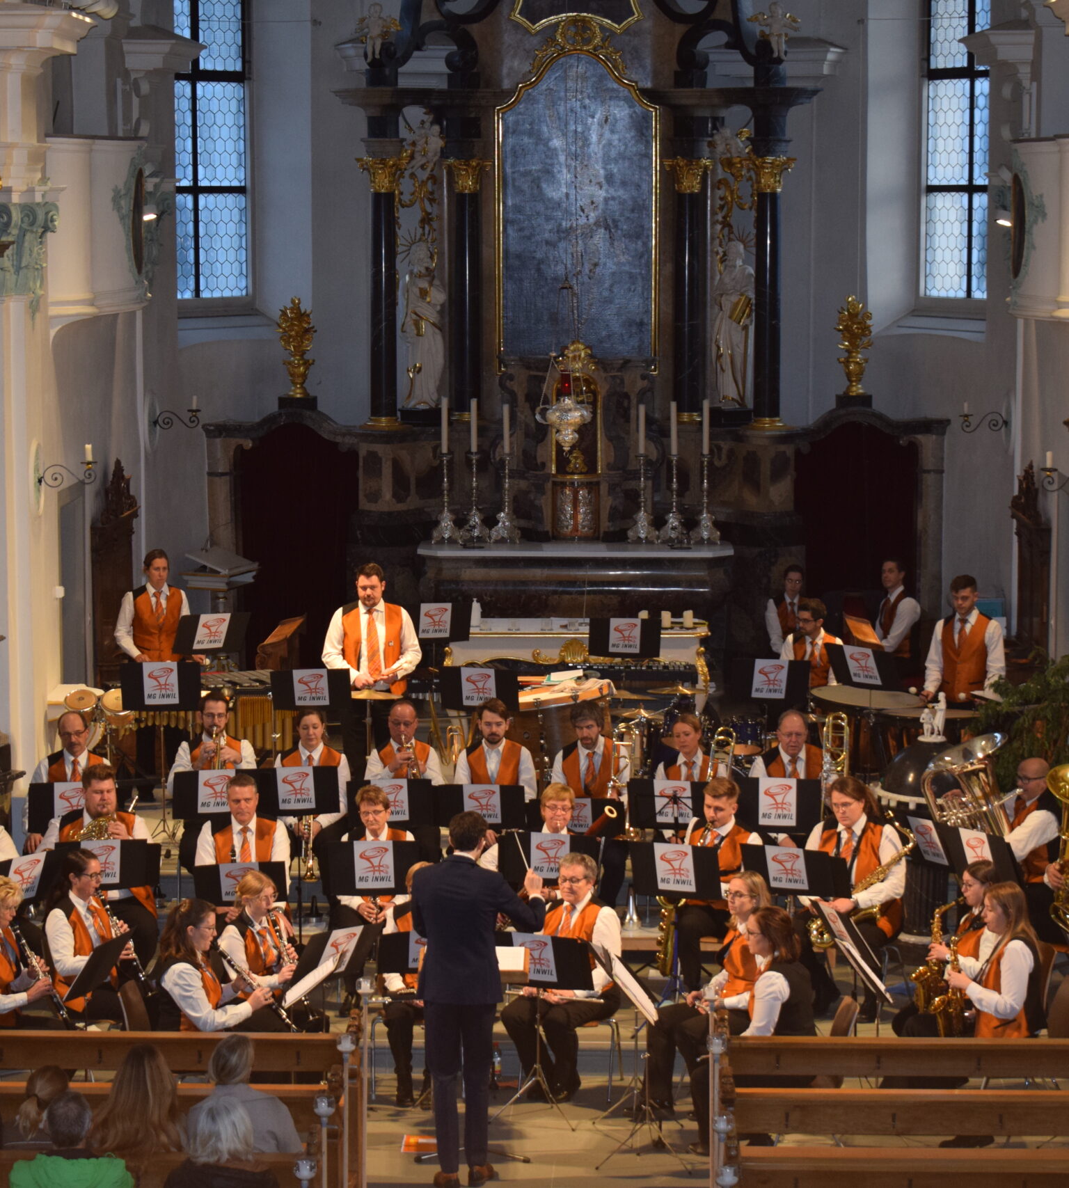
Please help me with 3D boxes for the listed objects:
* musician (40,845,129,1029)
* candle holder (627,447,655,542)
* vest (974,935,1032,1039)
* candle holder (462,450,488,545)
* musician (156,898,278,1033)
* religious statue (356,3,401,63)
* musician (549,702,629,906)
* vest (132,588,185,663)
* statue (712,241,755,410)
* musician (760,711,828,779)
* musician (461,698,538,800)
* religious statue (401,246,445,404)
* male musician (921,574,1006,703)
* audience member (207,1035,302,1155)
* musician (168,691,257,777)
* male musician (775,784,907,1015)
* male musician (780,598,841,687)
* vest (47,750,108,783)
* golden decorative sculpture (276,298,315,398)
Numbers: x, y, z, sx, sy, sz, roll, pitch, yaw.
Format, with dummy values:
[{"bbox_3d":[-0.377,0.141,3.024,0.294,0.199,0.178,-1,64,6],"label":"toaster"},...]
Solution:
[{"bbox_3d":[-2.145,1.931,16.957,0.720,1.238,0.460,6,9,38],"label":"musician"},{"bbox_3d":[0.870,-0.790,26.913,0.225,0.750,0.220,0,7,0],"label":"candle holder"},{"bbox_3d":[2.465,2.066,17.400,0.260,0.530,0.360,-2,7,-18],"label":"vest"},{"bbox_3d":[-0.473,-0.761,26.300,0.210,0.750,0.200,0,7,2],"label":"candle holder"},{"bbox_3d":[-1.521,2.168,16.652,0.760,1.270,0.500,2,7,15],"label":"musician"},{"bbox_3d":[-1.267,-4.554,26.942,0.380,0.490,0.280,0,7,-3],"label":"religious statue"},{"bbox_3d":[0.358,1.344,20.090,0.560,1.330,0.850,0,7,-2],"label":"musician"},{"bbox_3d":[-2.505,0.213,22.100,0.360,0.560,0.250,-1,8,-10],"label":"vest"},{"bbox_3d":[1.669,-2.282,27.900,0.380,1.440,0.320,1,7,8],"label":"statue"},{"bbox_3d":[1.493,1.315,19.433,0.490,1.220,0.760,1,8,8],"label":"musician"},{"bbox_3d":[-0.217,1.317,19.522,0.500,1.340,0.700,0,7,2],"label":"musician"},{"bbox_3d":[-0.901,-2.192,27.000,0.370,1.360,0.320,-1,7,-5],"label":"religious statue"},{"bbox_3d":[2.861,0.759,22.123,0.560,1.750,0.420,1,7,9],"label":"male musician"},{"bbox_3d":[-1.198,2.476,14.086,0.480,1.300,0.750,1,7,7],"label":"audience member"},{"bbox_3d":[-1.962,1.311,20.187,0.600,1.370,0.850,-1,7,-7],"label":"musician"},{"bbox_3d":[1.747,1.700,18.624,0.600,1.330,0.850,4,8,28],"label":"male musician"},{"bbox_3d":[1.898,0.851,22.773,0.520,1.520,0.550,2,7,14],"label":"male musician"},{"bbox_3d":[-2.703,1.213,19.600,0.380,0.560,0.260,-1,8,-11],"label":"vest"},{"bbox_3d":[-1.942,-1.990,26.968,0.320,0.825,0.270,0,7,1],"label":"golden decorative sculpture"}]

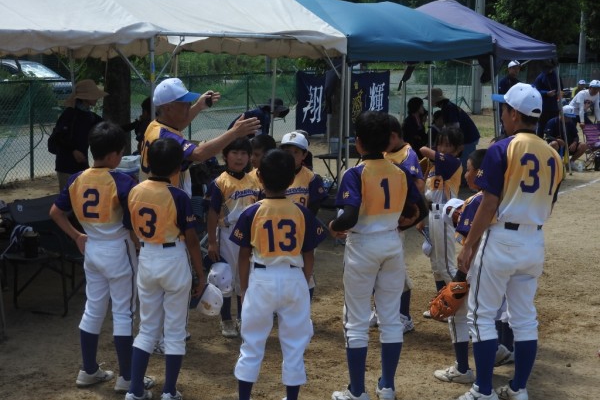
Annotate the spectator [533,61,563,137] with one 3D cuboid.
[{"bbox_3d":[4.176,-1.424,17.475,0.520,1.775,0.360,-1,8,-9],"label":"spectator"}]

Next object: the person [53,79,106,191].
[{"bbox_3d":[-2.059,-0.329,9.757,0.450,1.593,0.500,-1,8,-5],"label":"person"}]

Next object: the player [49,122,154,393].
[{"bbox_3d":[-1.093,0.313,5.757,0.500,1.494,0.340,6,10,33],"label":"player"}]

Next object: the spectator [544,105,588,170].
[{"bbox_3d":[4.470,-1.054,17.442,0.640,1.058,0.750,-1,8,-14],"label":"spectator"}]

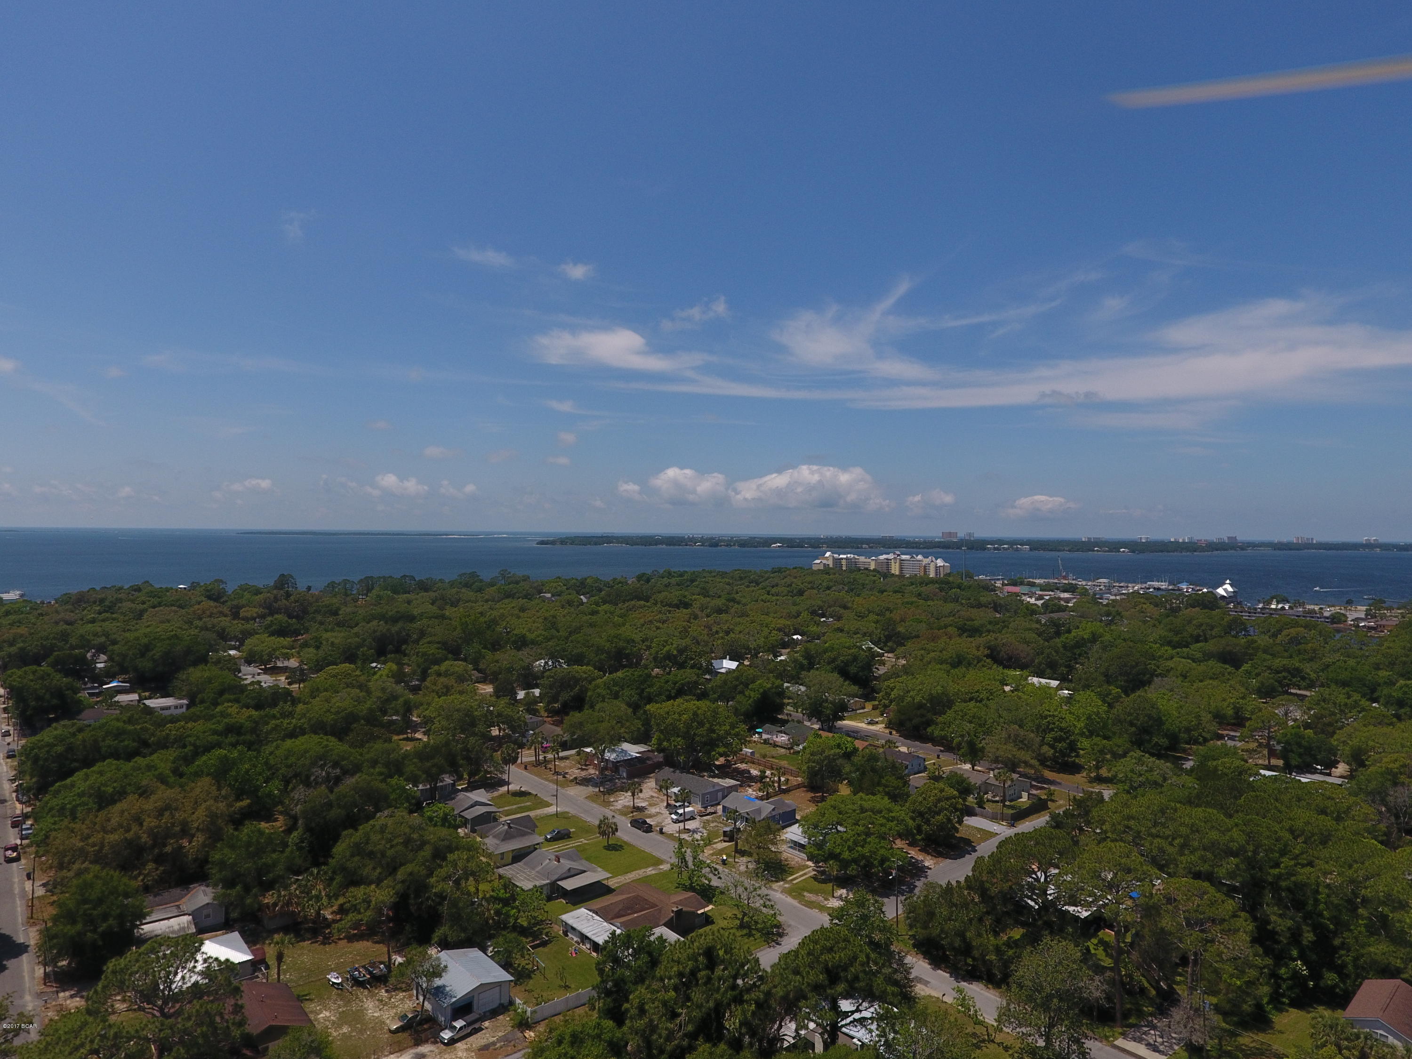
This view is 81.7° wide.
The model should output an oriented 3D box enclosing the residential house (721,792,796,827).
[{"bbox_3d":[11.740,63.830,186.210,13.000,5.000,13.600,1,0,-44],"label":"residential house"}]

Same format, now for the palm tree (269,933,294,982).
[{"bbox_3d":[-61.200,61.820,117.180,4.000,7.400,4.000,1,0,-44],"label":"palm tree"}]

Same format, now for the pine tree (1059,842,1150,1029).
[{"bbox_3d":[50.146,51.437,102.544,10.747,22.320,10.747,0,0,0],"label":"pine tree"}]

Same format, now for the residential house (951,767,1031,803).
[{"bbox_3d":[72.220,64.560,209.730,12.500,4.800,17.400,1,0,-44],"label":"residential house"}]

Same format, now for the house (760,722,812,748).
[{"bbox_3d":[25.790,64.050,258.310,13.000,5.000,13.000,1,0,-44],"label":"house"}]

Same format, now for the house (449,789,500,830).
[{"bbox_3d":[-49.559,59.477,173.821,9.610,4.753,12.193,1,0,-41],"label":"house"}]

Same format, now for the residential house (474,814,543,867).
[{"bbox_3d":[-38.160,59.343,157.980,12.503,5.167,14.673,1,0,-41],"label":"residential house"}]

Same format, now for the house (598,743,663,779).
[{"bbox_3d":[-20.500,63.900,225.280,14.500,4.300,16.200,1,0,-44],"label":"house"}]

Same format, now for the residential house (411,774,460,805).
[{"bbox_3d":[-67.920,63.200,202.770,11.000,4.700,8.700,1,0,-44],"label":"residential house"}]

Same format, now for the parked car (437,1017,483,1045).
[{"bbox_3d":[-31.980,64.960,106.570,1.830,1.680,5.250,1,0,41],"label":"parked car"}]

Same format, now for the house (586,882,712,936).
[{"bbox_3d":[-8.975,59.857,128.323,15.913,4.547,13.020,1,0,-41],"label":"house"}]

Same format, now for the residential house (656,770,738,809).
[{"bbox_3d":[-2.273,59.864,193.382,12.917,4.857,19.013,1,0,-41],"label":"residential house"}]

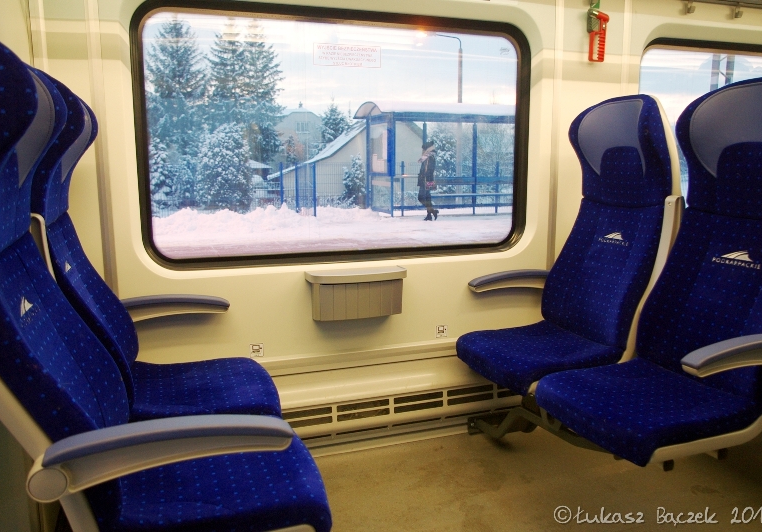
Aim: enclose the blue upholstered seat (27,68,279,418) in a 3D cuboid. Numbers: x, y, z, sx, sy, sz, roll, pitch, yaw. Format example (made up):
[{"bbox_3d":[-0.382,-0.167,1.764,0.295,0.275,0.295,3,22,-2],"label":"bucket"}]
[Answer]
[{"bbox_3d":[-0.623,-0.037,1.615,0.611,0.938,0.477,-4,10,-19],"label":"blue upholstered seat"}]

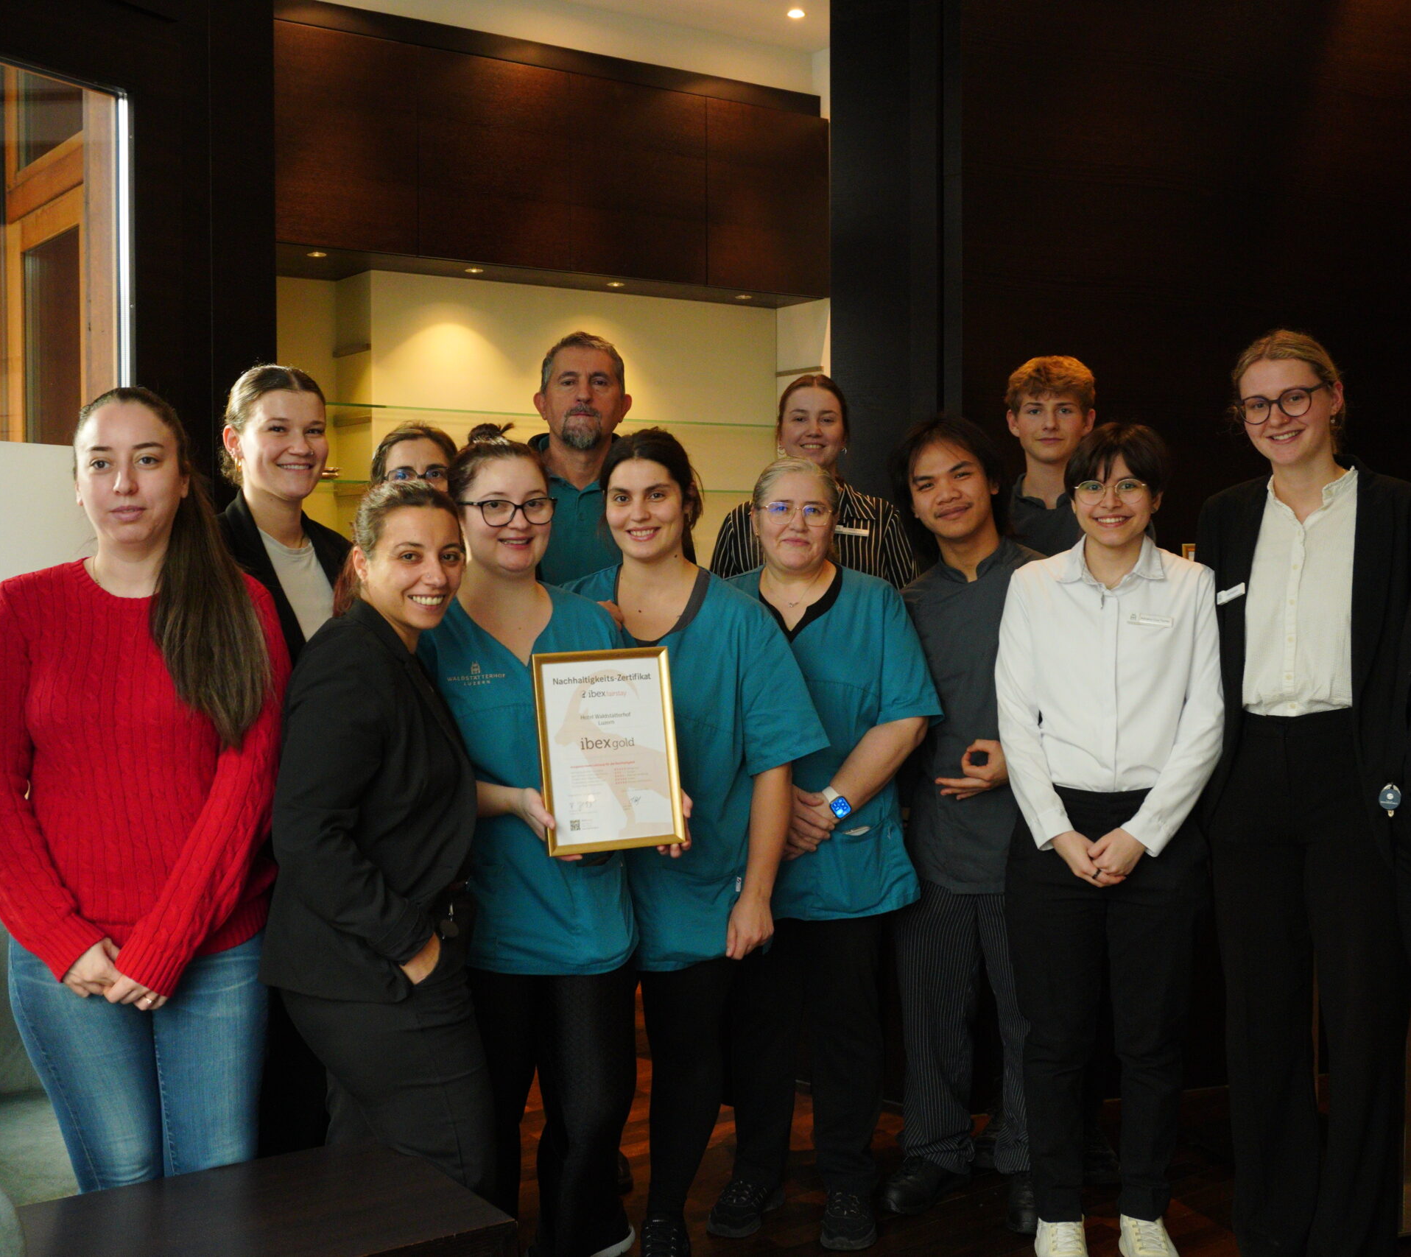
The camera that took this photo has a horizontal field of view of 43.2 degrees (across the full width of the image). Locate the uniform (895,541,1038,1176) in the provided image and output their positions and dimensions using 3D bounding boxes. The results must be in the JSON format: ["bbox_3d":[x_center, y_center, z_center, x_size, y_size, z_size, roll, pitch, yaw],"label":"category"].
[{"bbox_3d":[0.541,0.478,3.620,0.470,1.314,0.290,0,2,12],"label":"uniform"}]

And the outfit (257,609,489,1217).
[{"bbox_3d":[-0.487,0.568,2.680,0.340,1.217,0.420,1,2,41],"label":"outfit"}]

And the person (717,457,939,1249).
[{"bbox_3d":[0.195,0.432,3.550,0.540,1.540,0.340,0,2,6],"label":"person"}]

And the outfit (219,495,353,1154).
[{"bbox_3d":[-0.692,0.476,2.920,0.440,1.387,0.280,-1,2,-19],"label":"outfit"}]

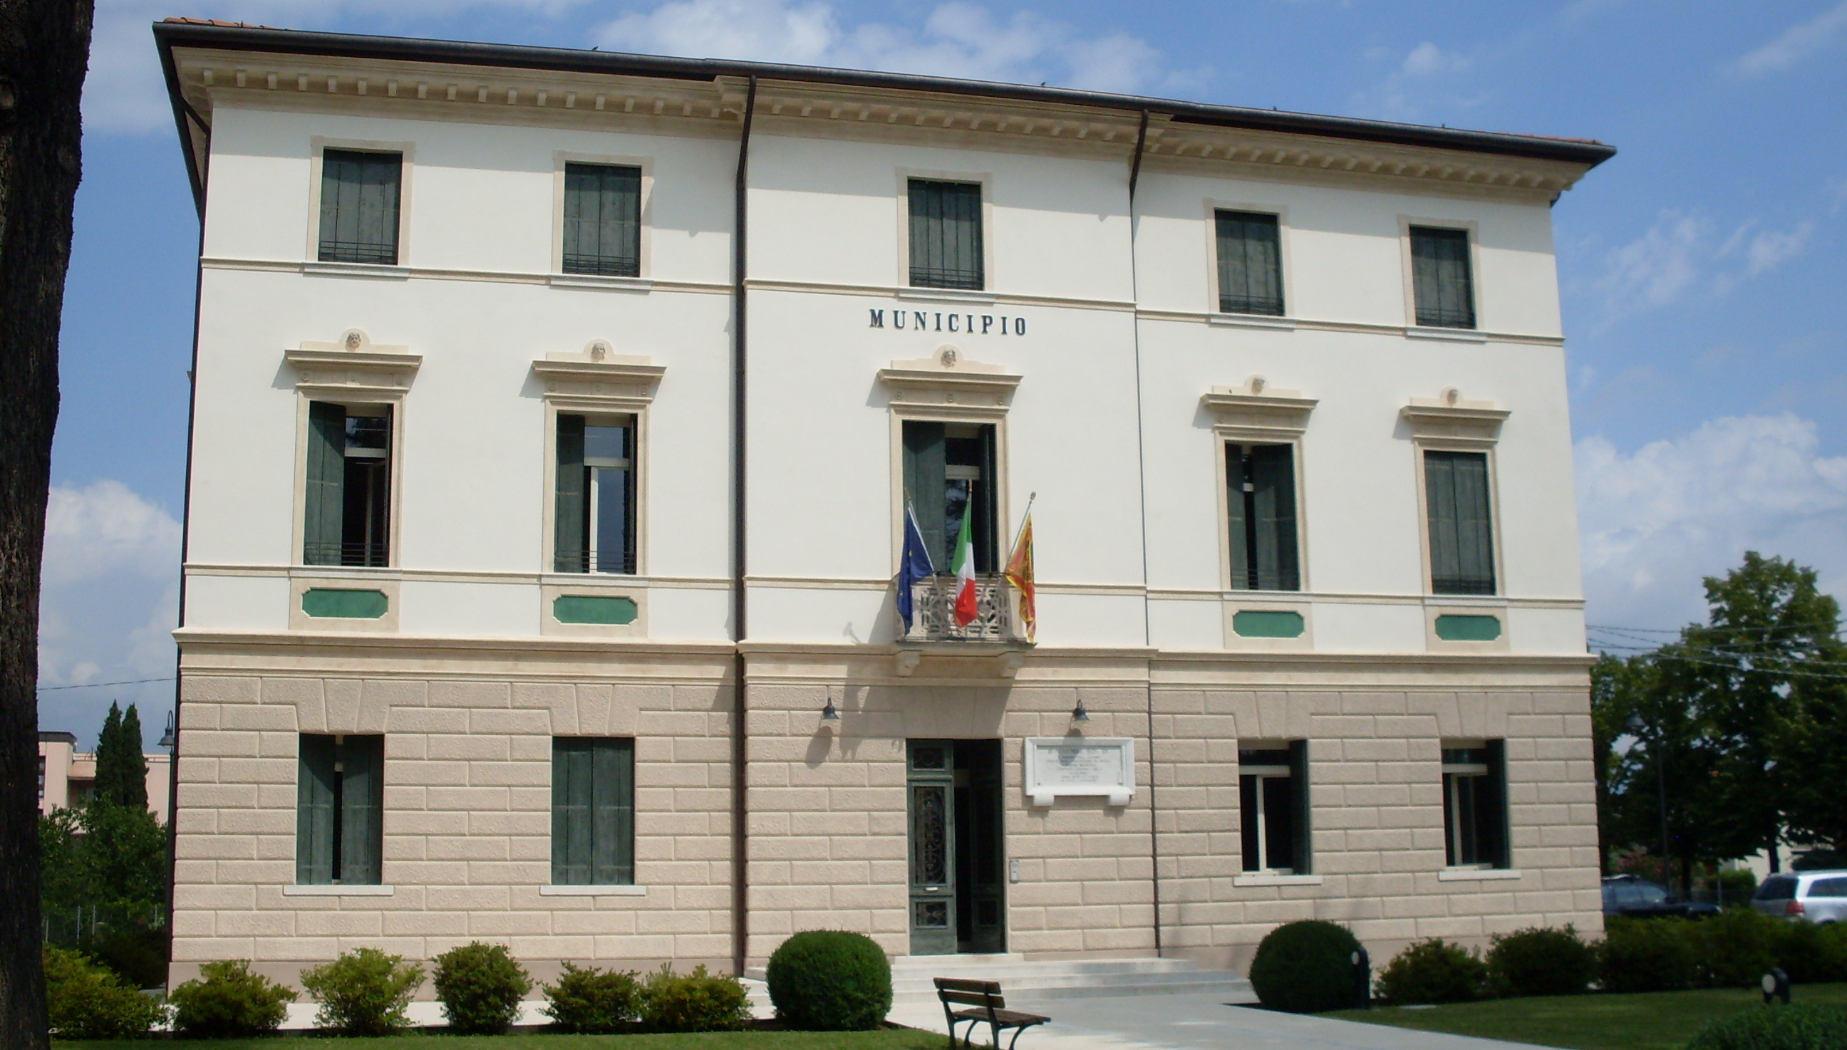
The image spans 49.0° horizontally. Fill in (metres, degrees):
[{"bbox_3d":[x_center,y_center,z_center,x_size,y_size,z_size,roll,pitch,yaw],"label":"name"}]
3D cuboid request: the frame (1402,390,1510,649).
[{"bbox_3d":[8.715,-0.109,32.747,1.823,4.261,0.280,2,-11,-15],"label":"frame"}]

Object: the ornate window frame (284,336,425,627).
[{"bbox_3d":[-8.831,-0.737,31.265,2.030,4.730,0.400,2,-11,-14],"label":"ornate window frame"}]

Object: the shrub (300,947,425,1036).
[{"bbox_3d":[-6.919,5.749,25.049,1.514,1.014,1.350,2,-11,-14],"label":"shrub"}]

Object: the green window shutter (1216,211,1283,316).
[{"bbox_3d":[5.807,-4.663,36.031,1.222,1.891,0.070,2,-11,-14],"label":"green window shutter"}]

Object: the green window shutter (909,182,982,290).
[{"bbox_3d":[0.383,-4.901,34.186,1.222,1.891,0.070,2,-11,-14],"label":"green window shutter"}]

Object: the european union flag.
[{"bbox_3d":[-0.127,0.603,29.743,0.589,1.932,0.450,2,-11,-14],"label":"european union flag"}]

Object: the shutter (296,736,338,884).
[{"bbox_3d":[-9.121,4.291,30.498,0.603,2.241,0.100,2,-11,-14],"label":"shutter"}]

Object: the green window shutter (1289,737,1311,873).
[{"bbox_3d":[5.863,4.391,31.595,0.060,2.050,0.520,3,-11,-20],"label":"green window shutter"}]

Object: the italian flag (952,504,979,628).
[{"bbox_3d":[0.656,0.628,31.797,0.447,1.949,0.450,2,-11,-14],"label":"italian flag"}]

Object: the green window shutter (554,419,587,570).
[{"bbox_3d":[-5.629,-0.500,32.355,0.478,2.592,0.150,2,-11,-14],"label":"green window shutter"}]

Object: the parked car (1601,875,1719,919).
[{"bbox_3d":[16.968,9.365,49.289,4.300,1.480,1.750,2,-11,-14],"label":"parked car"}]

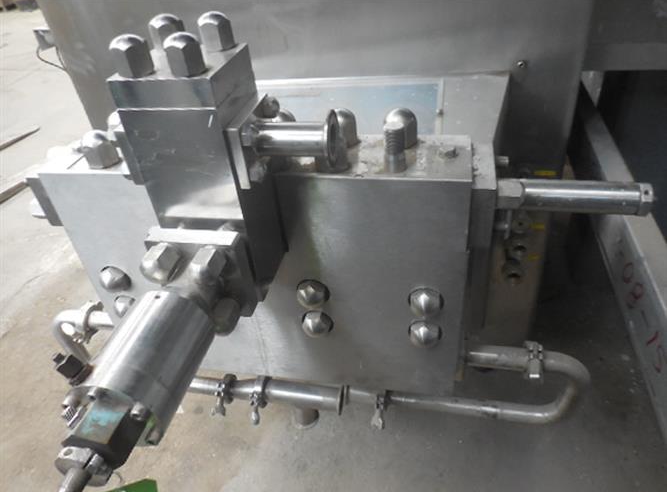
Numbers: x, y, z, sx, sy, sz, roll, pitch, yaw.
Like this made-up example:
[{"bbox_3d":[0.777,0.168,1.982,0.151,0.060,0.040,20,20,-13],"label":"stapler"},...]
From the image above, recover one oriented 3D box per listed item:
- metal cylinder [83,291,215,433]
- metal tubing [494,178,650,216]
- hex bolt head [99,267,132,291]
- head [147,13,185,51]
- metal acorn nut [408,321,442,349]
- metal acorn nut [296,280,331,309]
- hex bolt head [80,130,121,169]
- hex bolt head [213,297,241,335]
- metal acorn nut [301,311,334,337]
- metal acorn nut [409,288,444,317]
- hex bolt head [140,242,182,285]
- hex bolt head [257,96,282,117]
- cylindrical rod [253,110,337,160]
[{"bbox_3d":[-0.153,0.098,0.403,0.070,0.070,0.105,3,37,12],"label":"metal cylinder"},{"bbox_3d":[0.264,-0.053,0.530,0.158,0.034,0.034,3,37,12],"label":"metal tubing"},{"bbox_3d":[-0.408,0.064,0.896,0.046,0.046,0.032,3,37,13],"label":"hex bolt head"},{"bbox_3d":[-0.159,-0.203,0.452,0.030,0.032,0.030,3,37,12],"label":"head"},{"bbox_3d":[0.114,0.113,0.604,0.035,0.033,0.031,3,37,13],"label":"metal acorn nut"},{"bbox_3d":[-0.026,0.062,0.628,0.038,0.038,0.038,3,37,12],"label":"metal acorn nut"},{"bbox_3d":[-0.296,-0.123,0.603,0.038,0.041,0.038,3,37,12],"label":"hex bolt head"},{"bbox_3d":[-0.144,0.092,0.628,0.035,0.035,0.045,3,37,13],"label":"hex bolt head"},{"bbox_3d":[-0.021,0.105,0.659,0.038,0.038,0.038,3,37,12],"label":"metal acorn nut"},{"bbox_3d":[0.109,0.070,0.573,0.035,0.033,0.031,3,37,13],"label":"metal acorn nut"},{"bbox_3d":[-0.215,0.026,0.596,0.036,0.036,0.045,3,37,13],"label":"hex bolt head"},{"bbox_3d":[-0.078,-0.170,0.591,0.024,0.026,0.026,3,37,13],"label":"hex bolt head"},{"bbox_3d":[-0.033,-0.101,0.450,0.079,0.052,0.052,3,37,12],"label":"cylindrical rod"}]

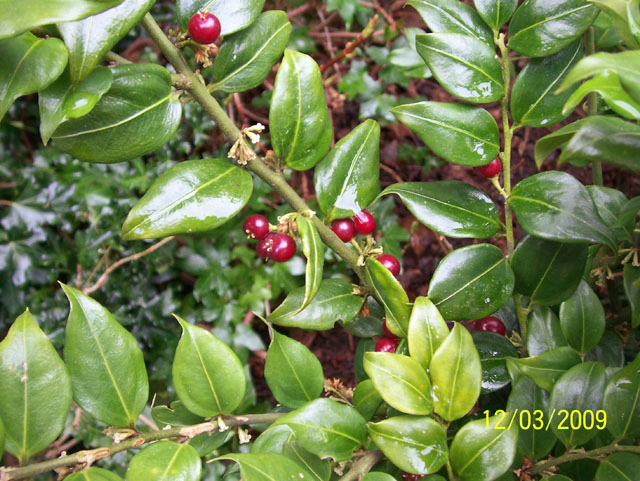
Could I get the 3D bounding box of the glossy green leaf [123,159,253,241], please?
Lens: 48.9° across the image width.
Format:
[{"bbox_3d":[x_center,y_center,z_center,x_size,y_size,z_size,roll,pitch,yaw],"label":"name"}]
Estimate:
[{"bbox_3d":[-0.051,-0.015,0.270,0.055,0.008,0.026,-33,68,-15],"label":"glossy green leaf"}]

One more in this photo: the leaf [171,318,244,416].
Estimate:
[{"bbox_3d":[-0.036,0.038,0.215,0.021,0.006,0.035,-25,67,-15],"label":"leaf"}]

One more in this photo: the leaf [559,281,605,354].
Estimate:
[{"bbox_3d":[0.125,0.037,0.335,0.021,0.007,0.035,1,84,-6],"label":"leaf"}]

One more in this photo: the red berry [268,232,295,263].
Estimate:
[{"bbox_3d":[-0.014,0.003,0.270,0.011,0.011,0.011,0,40,0],"label":"red berry"}]

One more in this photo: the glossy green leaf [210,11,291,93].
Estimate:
[{"bbox_3d":[-0.024,-0.065,0.246,0.039,0.008,0.021,-43,78,-10],"label":"glossy green leaf"}]

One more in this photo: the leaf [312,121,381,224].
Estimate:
[{"bbox_3d":[0.009,-0.023,0.225,0.020,0.008,0.038,20,77,15],"label":"leaf"}]

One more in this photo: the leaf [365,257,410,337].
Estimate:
[{"bbox_3d":[0.024,0.020,0.256,0.008,0.015,0.033,2,54,-52],"label":"leaf"}]

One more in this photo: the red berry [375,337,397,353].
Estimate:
[{"bbox_3d":[0.029,0.048,0.310,0.010,0.010,0.010,0,40,0],"label":"red berry"}]

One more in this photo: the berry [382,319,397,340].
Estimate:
[{"bbox_3d":[0.033,0.039,0.315,0.011,0.011,0.011,0,40,0],"label":"berry"}]

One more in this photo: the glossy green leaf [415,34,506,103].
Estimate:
[{"bbox_3d":[0.053,-0.067,0.264,0.039,0.007,0.024,27,68,-12],"label":"glossy green leaf"}]

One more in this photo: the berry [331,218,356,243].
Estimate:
[{"bbox_3d":[0.009,-0.004,0.267,0.009,0.009,0.009,0,41,0],"label":"berry"}]

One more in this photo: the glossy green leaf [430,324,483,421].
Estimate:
[{"bbox_3d":[0.040,0.039,0.210,0.016,0.006,0.030,8,72,-4],"label":"glossy green leaf"}]

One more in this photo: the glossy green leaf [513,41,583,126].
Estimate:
[{"bbox_3d":[0.101,-0.069,0.305,0.023,0.008,0.055,36,70,8],"label":"glossy green leaf"}]

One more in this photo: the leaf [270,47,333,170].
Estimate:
[{"bbox_3d":[-0.007,-0.047,0.252,0.023,0.042,0.007,1,8,0],"label":"leaf"}]

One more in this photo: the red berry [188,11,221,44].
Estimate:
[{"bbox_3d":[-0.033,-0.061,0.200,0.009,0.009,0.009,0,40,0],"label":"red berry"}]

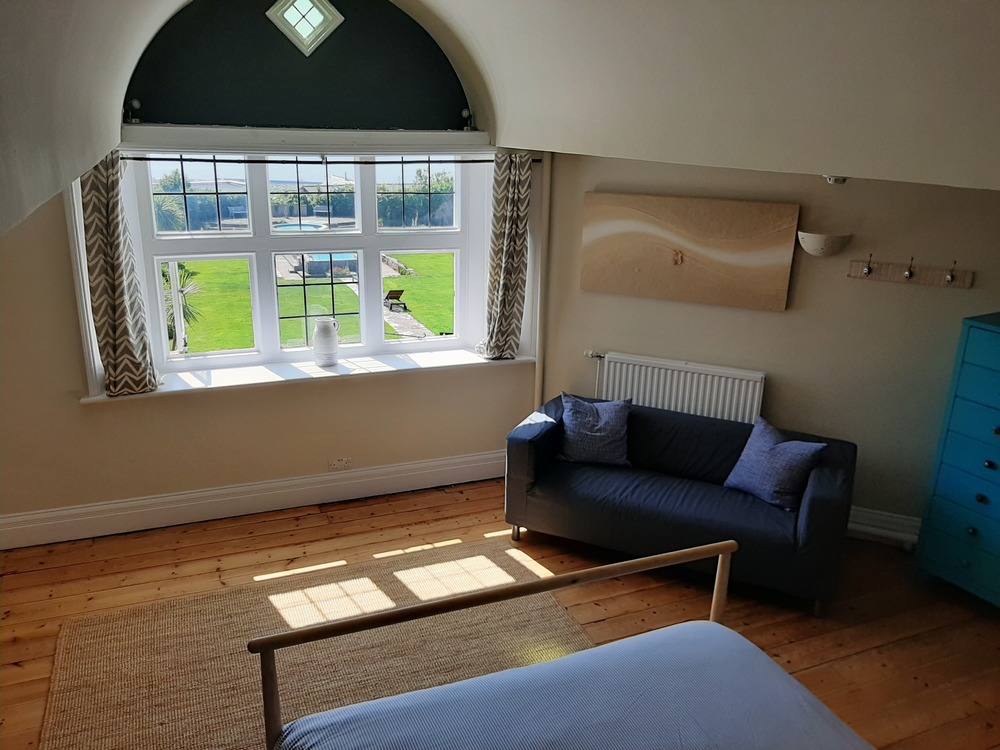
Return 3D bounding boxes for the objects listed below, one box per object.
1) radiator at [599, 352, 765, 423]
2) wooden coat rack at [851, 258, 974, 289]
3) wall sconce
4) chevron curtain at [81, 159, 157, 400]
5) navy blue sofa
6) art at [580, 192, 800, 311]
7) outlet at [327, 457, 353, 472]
[{"bbox_3d":[1.140,0.229,4.800,0.970,0.620,0.095,8,18,22],"label":"radiator"},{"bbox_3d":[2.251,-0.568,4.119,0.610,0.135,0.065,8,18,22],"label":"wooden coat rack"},{"bbox_3d":[1.821,-0.732,4.228,0.285,0.130,0.125,8,18,22],"label":"wall sconce"},{"bbox_3d":[-2.080,-0.538,4.098,0.260,1.320,0.130,-5,18,-21],"label":"chevron curtain"},{"bbox_3d":[1.033,0.691,4.412,1.800,0.670,0.870,9,19,23],"label":"navy blue sofa"},{"bbox_3d":[1.118,-0.765,4.578,1.260,0.610,0.040,8,18,22],"label":"art"},{"bbox_3d":[-1.033,0.581,4.874,0.147,0.086,0.016,-5,18,-21],"label":"outlet"}]

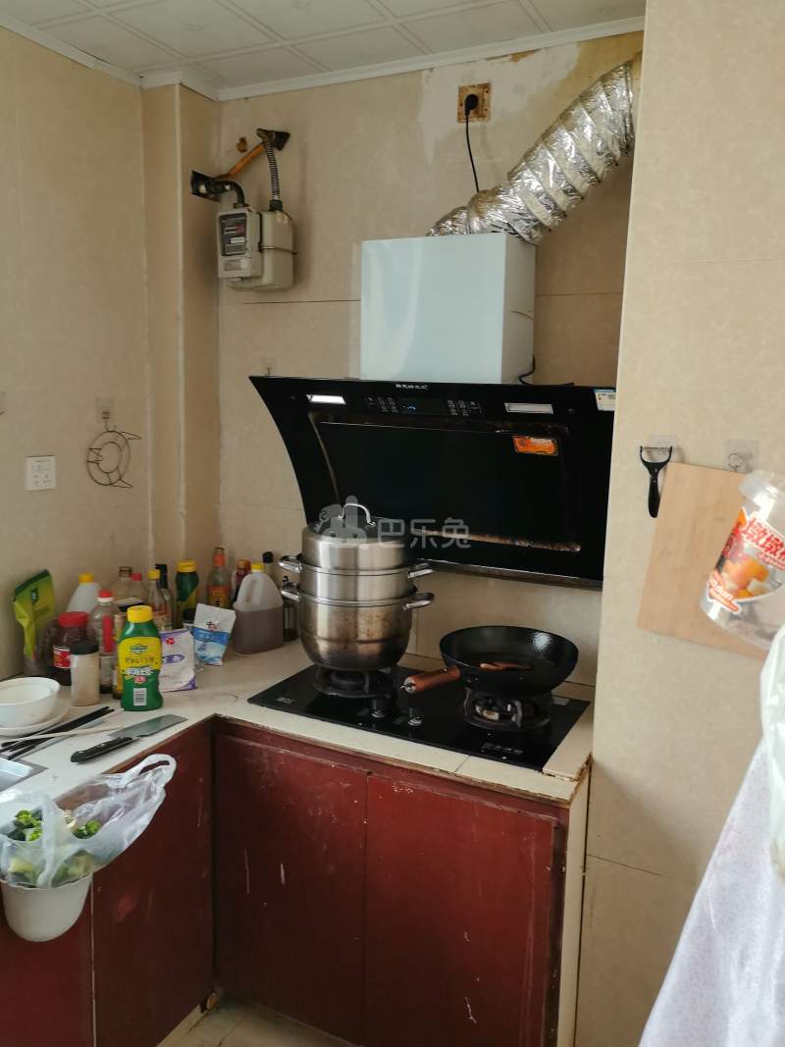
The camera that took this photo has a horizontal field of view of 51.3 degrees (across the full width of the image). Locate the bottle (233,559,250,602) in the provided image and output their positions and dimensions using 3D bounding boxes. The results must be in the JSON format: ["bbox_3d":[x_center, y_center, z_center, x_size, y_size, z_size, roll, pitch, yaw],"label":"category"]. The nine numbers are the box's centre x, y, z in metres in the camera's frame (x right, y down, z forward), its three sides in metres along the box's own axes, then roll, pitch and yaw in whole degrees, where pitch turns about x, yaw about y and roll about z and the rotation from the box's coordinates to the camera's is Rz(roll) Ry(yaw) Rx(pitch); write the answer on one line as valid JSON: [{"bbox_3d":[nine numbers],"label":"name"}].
[{"bbox_3d":[-0.452,0.227,2.475,0.066,0.230,0.066,0,9,-10],"label":"bottle"}]

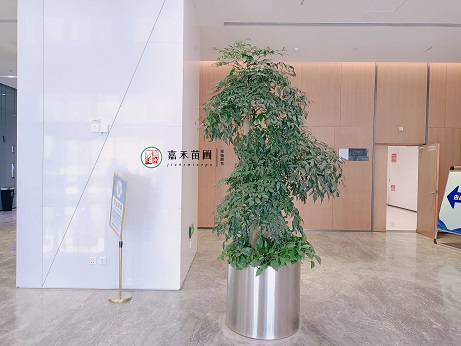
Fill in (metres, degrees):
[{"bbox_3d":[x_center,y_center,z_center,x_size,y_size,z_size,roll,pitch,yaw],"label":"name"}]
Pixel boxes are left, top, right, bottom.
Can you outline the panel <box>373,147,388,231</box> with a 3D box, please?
[{"bbox_3d":[3.638,0.365,8.108,0.352,2.122,0.050,1,1,1],"label":"panel"}]

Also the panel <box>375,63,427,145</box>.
[{"bbox_3d":[4.125,-1.684,8.057,1.219,1.950,0.050,1,1,1],"label":"panel"}]

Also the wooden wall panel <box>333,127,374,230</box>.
[{"bbox_3d":[2.977,0.154,8.114,0.929,2.484,0.050,1,1,1],"label":"wooden wall panel"}]

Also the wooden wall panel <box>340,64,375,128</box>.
[{"bbox_3d":[3.077,-1.882,8.070,0.803,1.571,0.050,1,1,1],"label":"wooden wall panel"}]

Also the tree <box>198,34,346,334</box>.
[{"bbox_3d":[0.418,0.080,3.289,1.420,2.790,1.250,1,1,0],"label":"tree"}]

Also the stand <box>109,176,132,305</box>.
[{"bbox_3d":[-1.272,0.728,3.877,0.280,1.440,0.500,0,2,-37],"label":"stand"}]

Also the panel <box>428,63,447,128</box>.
[{"bbox_3d":[4.988,-1.864,8.040,0.409,1.559,0.050,1,1,1],"label":"panel"}]

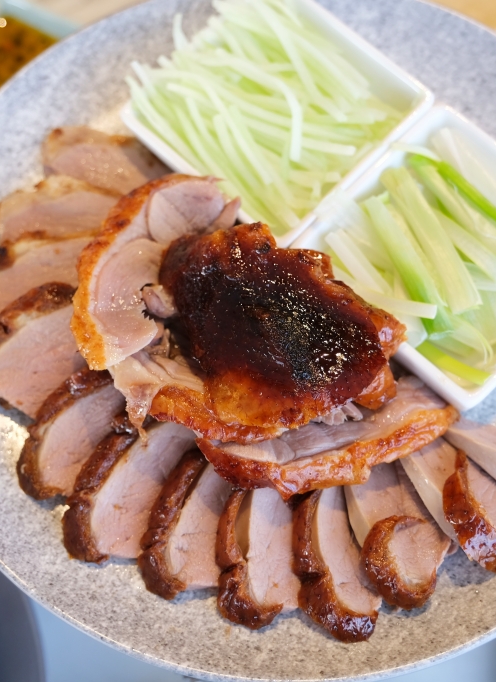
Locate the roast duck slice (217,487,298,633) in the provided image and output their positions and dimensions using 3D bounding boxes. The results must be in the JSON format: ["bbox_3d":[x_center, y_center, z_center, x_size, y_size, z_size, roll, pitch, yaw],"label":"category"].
[{"bbox_3d":[0.003,0.076,0.366,0.029,0.021,0.057,-1,66,1],"label":"roast duck slice"}]

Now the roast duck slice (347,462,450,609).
[{"bbox_3d":[0.053,0.069,0.368,0.032,0.021,0.056,-21,68,-8],"label":"roast duck slice"}]

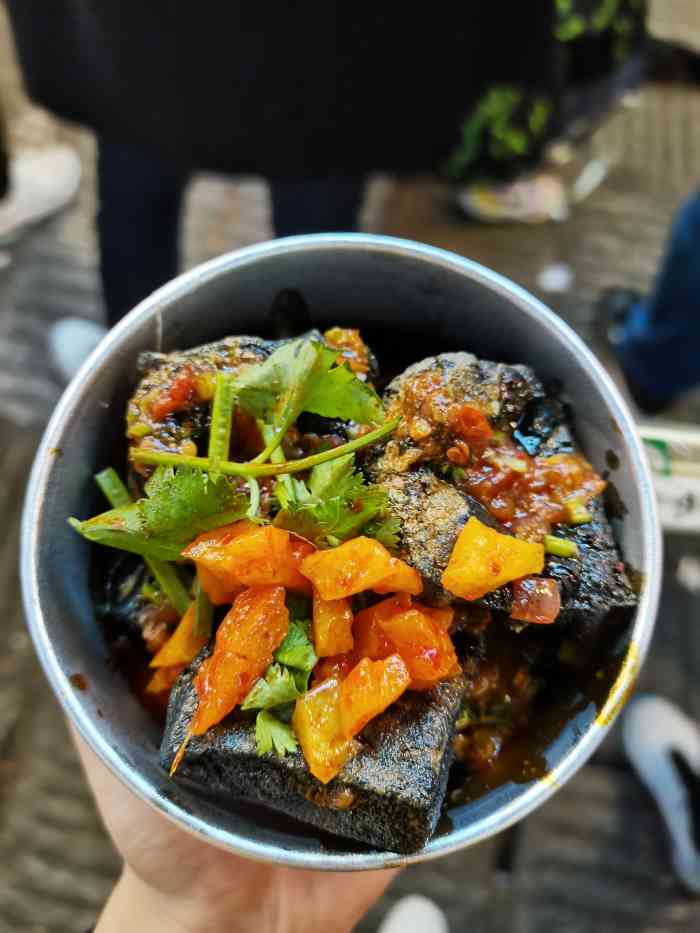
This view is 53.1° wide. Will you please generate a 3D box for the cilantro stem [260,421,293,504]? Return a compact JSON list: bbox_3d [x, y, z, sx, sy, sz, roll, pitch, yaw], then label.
[{"bbox_3d":[-0.018,-0.001,0.176,0.004,0.004,0.023,-17,79,-3],"label":"cilantro stem"}]

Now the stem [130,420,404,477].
[{"bbox_3d":[-0.020,-0.004,0.172,0.067,0.008,0.010,-7,79,-1],"label":"stem"}]

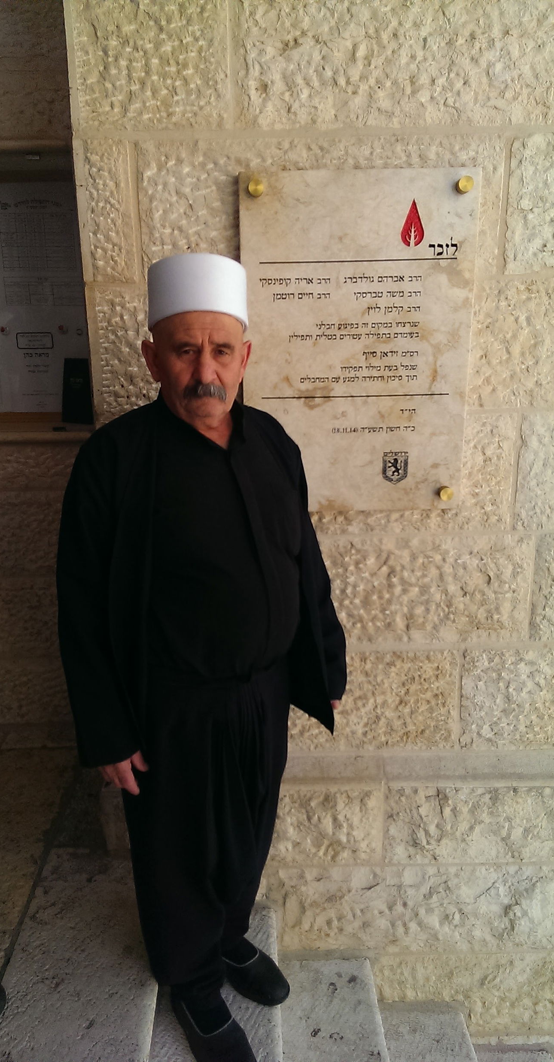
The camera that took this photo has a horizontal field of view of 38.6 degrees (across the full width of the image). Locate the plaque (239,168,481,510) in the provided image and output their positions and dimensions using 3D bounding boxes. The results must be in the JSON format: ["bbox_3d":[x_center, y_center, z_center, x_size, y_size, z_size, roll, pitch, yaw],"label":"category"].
[{"bbox_3d":[0.187,-0.428,1.865,0.533,0.778,0.035,-1,16,1],"label":"plaque"}]

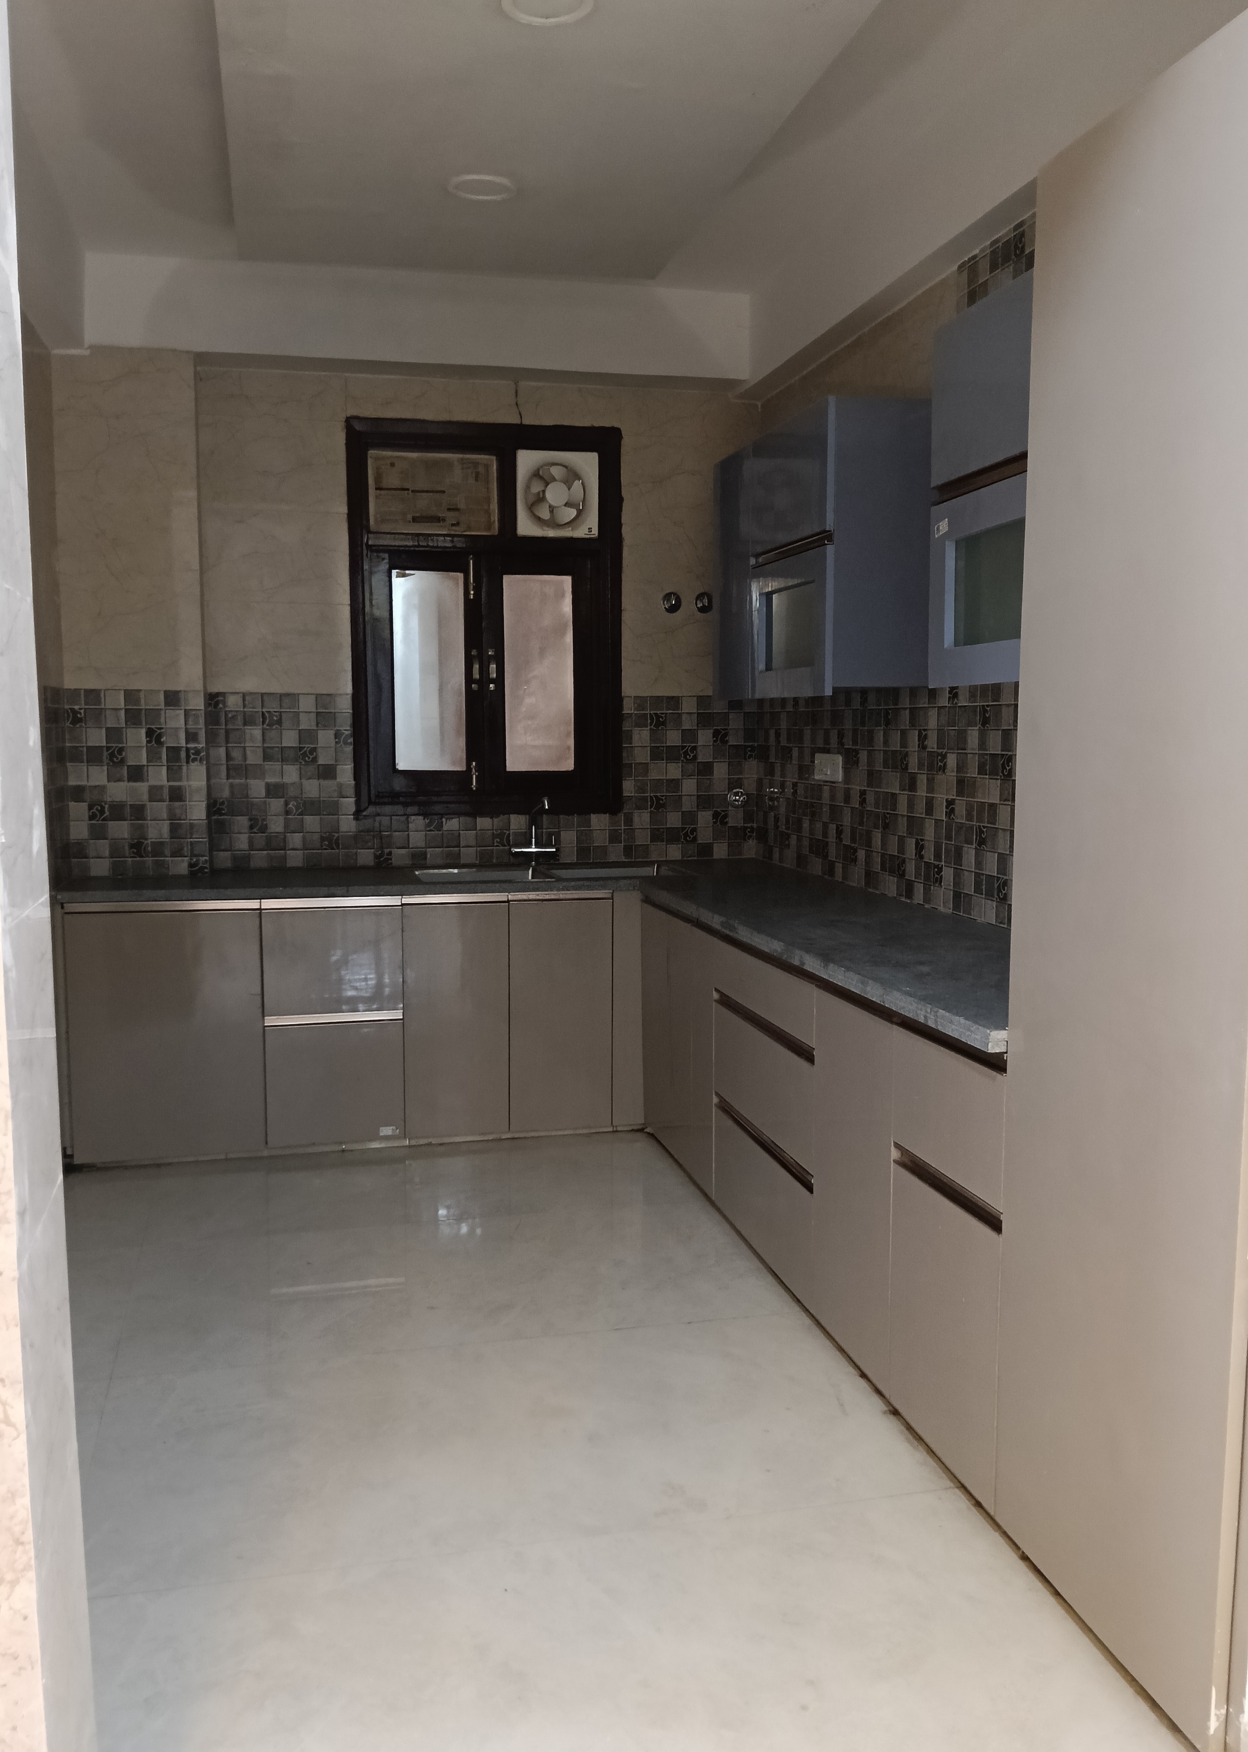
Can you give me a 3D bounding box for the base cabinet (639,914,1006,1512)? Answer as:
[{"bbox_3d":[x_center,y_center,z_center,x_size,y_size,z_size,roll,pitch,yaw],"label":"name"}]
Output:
[{"bbox_3d":[0.616,0.539,3.359,0.593,0.783,2.334,-1,6,-13],"label":"base cabinet"}]

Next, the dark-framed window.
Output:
[{"bbox_3d":[-0.483,-0.898,4.867,0.956,1.360,0.100,-1,6,-13],"label":"dark-framed window"}]

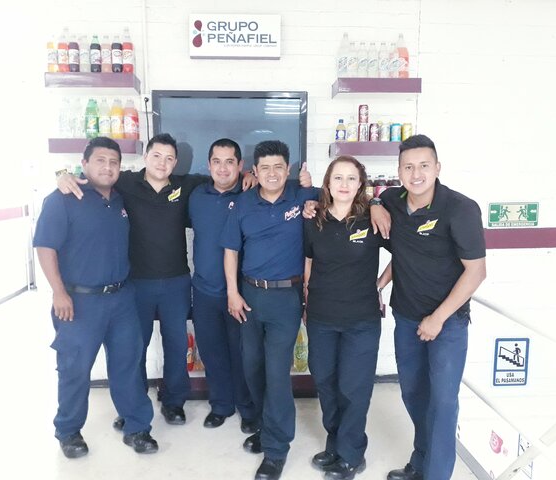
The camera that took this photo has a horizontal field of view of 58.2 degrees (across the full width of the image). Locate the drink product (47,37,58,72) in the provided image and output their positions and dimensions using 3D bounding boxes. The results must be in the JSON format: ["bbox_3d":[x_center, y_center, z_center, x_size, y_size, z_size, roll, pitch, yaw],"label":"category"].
[{"bbox_3d":[-1.424,-1.167,3.155,0.070,0.237,0.070,0,6,-4],"label":"drink product"}]

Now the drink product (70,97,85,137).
[{"bbox_3d":[-1.315,-0.798,3.275,0.086,0.268,0.086,0,6,-3],"label":"drink product"}]

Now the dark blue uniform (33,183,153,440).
[{"bbox_3d":[-0.990,0.388,2.679,0.570,1.426,0.360,-3,7,-25],"label":"dark blue uniform"}]

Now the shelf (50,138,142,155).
[{"bbox_3d":[-1.211,-0.623,3.370,0.568,0.092,0.235,0,7,-3],"label":"shelf"}]

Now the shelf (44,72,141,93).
[{"bbox_3d":[-1.200,-1.027,3.287,0.552,0.090,0.233,0,7,-3],"label":"shelf"}]

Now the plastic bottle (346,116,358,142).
[{"bbox_3d":[0.501,-0.740,3.360,0.070,0.175,0.070,0,6,-4],"label":"plastic bottle"}]

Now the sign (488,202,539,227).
[{"bbox_3d":[1.750,-0.187,3.705,0.372,0.178,0.012,0,7,-3],"label":"sign"}]

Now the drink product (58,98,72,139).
[{"bbox_3d":[-1.365,-0.779,3.207,0.085,0.265,0.085,0,6,-4],"label":"drink product"}]

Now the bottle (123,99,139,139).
[{"bbox_3d":[-0.965,-0.787,3.260,0.086,0.267,0.086,0,7,-3],"label":"bottle"}]

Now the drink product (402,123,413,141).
[{"bbox_3d":[0.880,-0.729,3.382,0.066,0.122,0.066,0,6,-3],"label":"drink product"}]

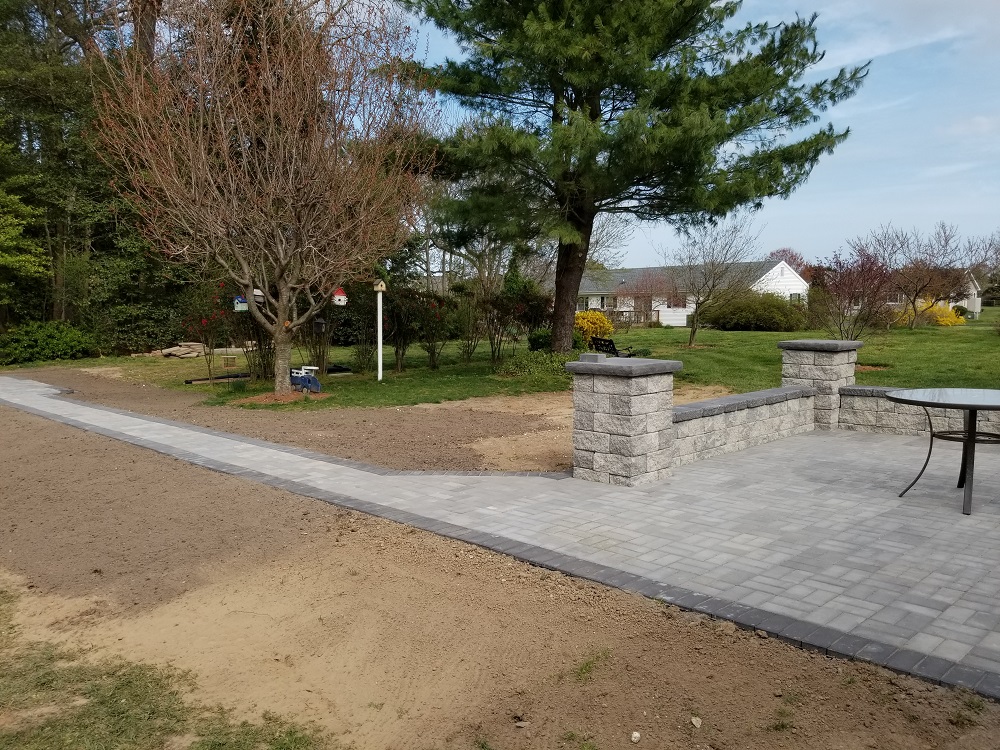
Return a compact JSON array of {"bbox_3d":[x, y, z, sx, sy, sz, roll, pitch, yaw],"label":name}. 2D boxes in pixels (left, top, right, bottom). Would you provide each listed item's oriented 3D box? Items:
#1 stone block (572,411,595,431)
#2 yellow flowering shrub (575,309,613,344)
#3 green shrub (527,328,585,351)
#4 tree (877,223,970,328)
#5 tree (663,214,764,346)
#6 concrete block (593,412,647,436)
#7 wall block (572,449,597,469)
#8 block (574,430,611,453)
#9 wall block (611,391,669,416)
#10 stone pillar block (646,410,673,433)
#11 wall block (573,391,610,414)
[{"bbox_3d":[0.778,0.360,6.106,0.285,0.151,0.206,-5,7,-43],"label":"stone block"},{"bbox_3d":[2.957,-1.392,24.146,1.300,1.250,1.250,0,5,7],"label":"yellow flowering shrub"},{"bbox_3d":[1.658,-0.948,22.269,1.650,0.720,1.200,0,5,4],"label":"green shrub"},{"bbox_3d":[22.454,-5.292,39.761,4.600,5.600,4.500,2,6,29],"label":"tree"},{"bbox_3d":[7.388,-3.339,26.302,3.400,4.650,3.300,0,5,16],"label":"tree"},{"bbox_3d":[0.945,0.382,5.897,0.205,0.153,0.362,-5,7,-43],"label":"concrete block"},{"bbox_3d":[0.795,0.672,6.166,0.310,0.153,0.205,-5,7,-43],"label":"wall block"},{"bbox_3d":[0.802,0.520,6.038,0.206,0.151,0.356,-5,7,-43],"label":"block"},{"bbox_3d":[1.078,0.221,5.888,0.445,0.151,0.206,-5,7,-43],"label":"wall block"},{"bbox_3d":[1.197,0.364,6.010,0.356,0.151,0.206,-5,7,-43],"label":"stone pillar block"},{"bbox_3d":[0.802,0.216,6.034,0.205,0.153,0.362,-5,7,-43],"label":"wall block"}]

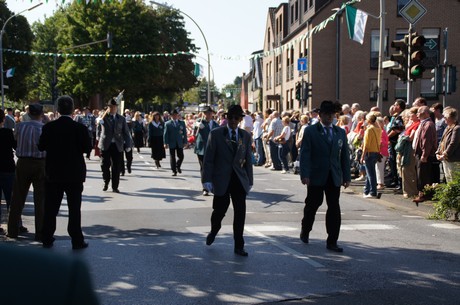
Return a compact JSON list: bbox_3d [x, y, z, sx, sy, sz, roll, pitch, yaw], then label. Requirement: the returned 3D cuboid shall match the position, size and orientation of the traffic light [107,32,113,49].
[{"bbox_3d":[-6.449,-5.984,35.500,0.300,0.900,0.340,2,4,30],"label":"traffic light"}]

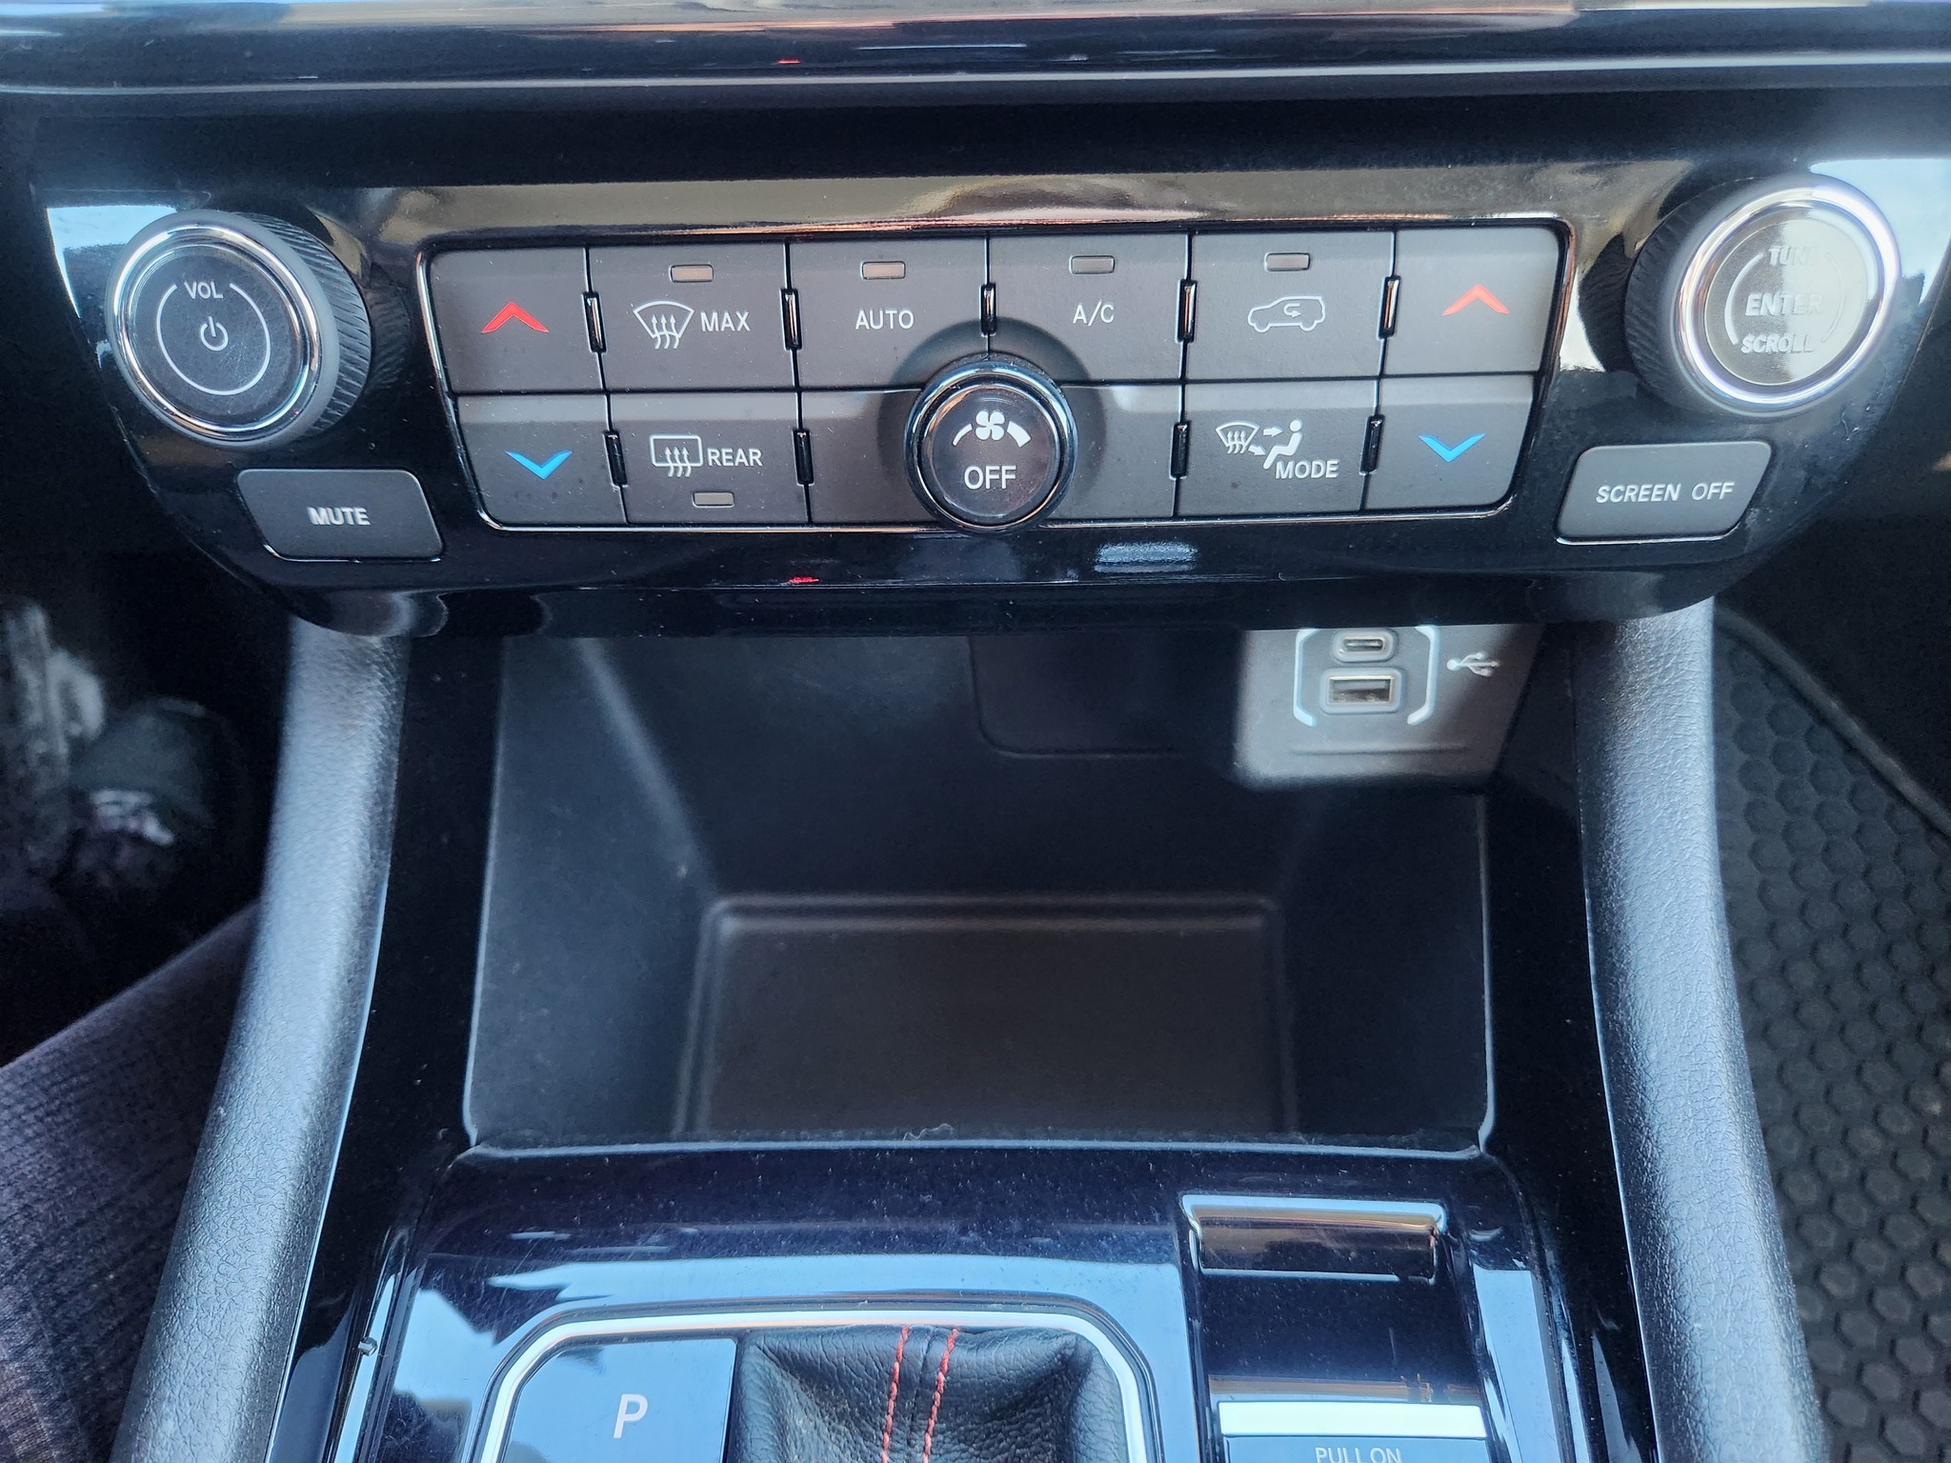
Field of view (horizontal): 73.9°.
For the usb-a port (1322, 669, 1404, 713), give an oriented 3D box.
[{"bbox_3d":[0.082,-0.009,0.276,0.017,0.010,0.006,-1,15,0],"label":"usb-a port"}]

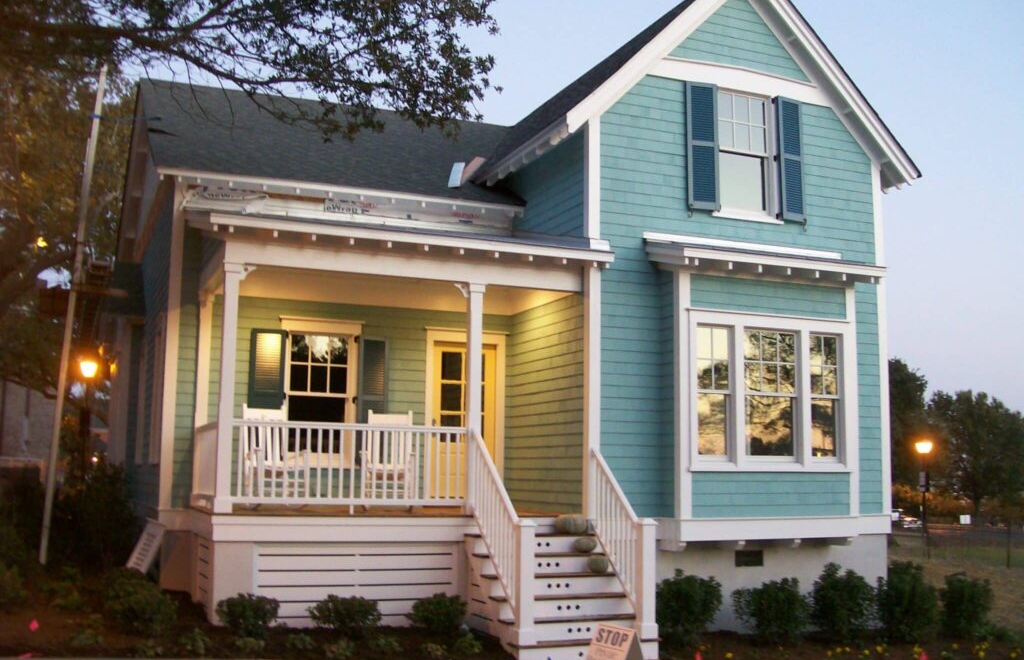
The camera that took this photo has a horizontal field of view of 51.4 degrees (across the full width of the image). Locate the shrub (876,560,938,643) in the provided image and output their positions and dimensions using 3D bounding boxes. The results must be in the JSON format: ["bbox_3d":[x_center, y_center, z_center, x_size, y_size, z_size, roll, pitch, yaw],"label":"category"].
[{"bbox_3d":[4.720,3.226,12.749,0.720,0.920,0.700,4,-8,-21],"label":"shrub"}]

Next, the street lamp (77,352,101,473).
[{"bbox_3d":[-8.304,2.167,20.760,0.420,3.430,0.420,4,-8,-21],"label":"street lamp"}]

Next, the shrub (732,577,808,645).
[{"bbox_3d":[3.034,3.250,12.532,0.870,0.820,0.800,4,-8,-23],"label":"shrub"}]

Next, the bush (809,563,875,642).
[{"bbox_3d":[3.980,3.264,12.908,0.800,0.970,0.800,4,-8,-23],"label":"bush"}]

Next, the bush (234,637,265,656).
[{"bbox_3d":[-2.236,2.672,9.064,0.255,0.168,0.245,4,-8,-22],"label":"bush"}]

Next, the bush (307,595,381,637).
[{"bbox_3d":[-1.687,2.850,10.707,0.740,0.450,0.680,4,-8,-23],"label":"bush"}]

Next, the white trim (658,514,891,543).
[{"bbox_3d":[3.379,2.371,12.825,3.323,0.246,0.460,4,-8,-21],"label":"white trim"}]

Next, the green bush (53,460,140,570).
[{"bbox_3d":[-5.294,2.363,13.519,1.040,1.326,1.020,4,-8,-22],"label":"green bush"}]

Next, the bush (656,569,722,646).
[{"bbox_3d":[1.863,2.983,11.487,0.704,0.816,0.673,1,-7,0],"label":"bush"}]

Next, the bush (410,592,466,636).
[{"bbox_3d":[-0.746,2.839,10.601,0.561,0.459,0.541,1,-7,0],"label":"bush"}]

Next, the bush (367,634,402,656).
[{"bbox_3d":[-1.203,2.961,10.071,0.330,0.200,0.300,4,-8,-23],"label":"bush"}]

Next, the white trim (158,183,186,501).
[{"bbox_3d":[-3.984,0.151,12.490,0.148,3.774,0.102,4,-8,-22],"label":"white trim"}]

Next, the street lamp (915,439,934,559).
[{"bbox_3d":[11.607,4.747,30.000,0.500,3.420,0.500,4,-8,-22],"label":"street lamp"}]

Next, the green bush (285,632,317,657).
[{"bbox_3d":[-1.850,2.729,9.335,0.270,0.190,0.260,4,-8,-21],"label":"green bush"}]

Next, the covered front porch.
[{"bbox_3d":[-1.486,0.319,12.834,4.650,3.760,2.800,4,-8,-23],"label":"covered front porch"}]

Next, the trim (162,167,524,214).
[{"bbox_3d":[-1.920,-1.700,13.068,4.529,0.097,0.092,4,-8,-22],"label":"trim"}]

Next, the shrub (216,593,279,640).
[{"bbox_3d":[-2.543,2.722,10.281,0.610,0.480,0.580,4,-8,-23],"label":"shrub"}]

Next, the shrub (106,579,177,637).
[{"bbox_3d":[-3.409,2.553,9.840,0.620,0.490,0.600,4,-8,-21],"label":"shrub"}]

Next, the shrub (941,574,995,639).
[{"bbox_3d":[5.553,3.355,13.016,0.620,0.760,0.620,4,-8,-21],"label":"shrub"}]

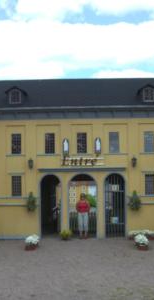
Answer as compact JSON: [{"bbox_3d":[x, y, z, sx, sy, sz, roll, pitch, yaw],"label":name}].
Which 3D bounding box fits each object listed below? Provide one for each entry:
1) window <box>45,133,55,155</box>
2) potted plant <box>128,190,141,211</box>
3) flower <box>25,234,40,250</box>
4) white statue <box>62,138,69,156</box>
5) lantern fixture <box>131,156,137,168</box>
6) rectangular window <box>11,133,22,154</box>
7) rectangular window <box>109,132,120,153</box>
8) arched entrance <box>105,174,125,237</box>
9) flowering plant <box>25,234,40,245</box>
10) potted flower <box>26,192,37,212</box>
[{"bbox_3d":[-1.006,-0.248,16.271,0.375,0.790,0.100,-1,-5,2],"label":"window"},{"bbox_3d":[1.998,1.762,15.257,0.460,0.700,0.420,-1,-5,1],"label":"potted plant"},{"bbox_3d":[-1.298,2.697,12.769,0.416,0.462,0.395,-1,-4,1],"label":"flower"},{"bbox_3d":[-0.414,-0.103,16.321,0.272,0.654,0.150,-1,-6,2],"label":"white statue"},{"bbox_3d":[2.091,0.465,15.967,0.203,0.400,0.220,-1,-5,2],"label":"lantern fixture"},{"bbox_3d":[-2.275,-0.230,16.500,0.351,0.779,0.080,-1,-6,2],"label":"rectangular window"},{"bbox_3d":[1.321,-0.250,15.486,0.349,0.727,0.100,-1,-4,1],"label":"rectangular window"},{"bbox_3d":[1.398,2.048,16.027,0.737,2.318,0.071,-1,-4,2],"label":"arched entrance"},{"bbox_3d":[-1.327,2.676,13.093,0.419,0.308,0.420,-1,-6,2],"label":"flowering plant"},{"bbox_3d":[-1.629,1.902,15.896,0.400,0.701,0.350,-1,-5,2],"label":"potted flower"}]

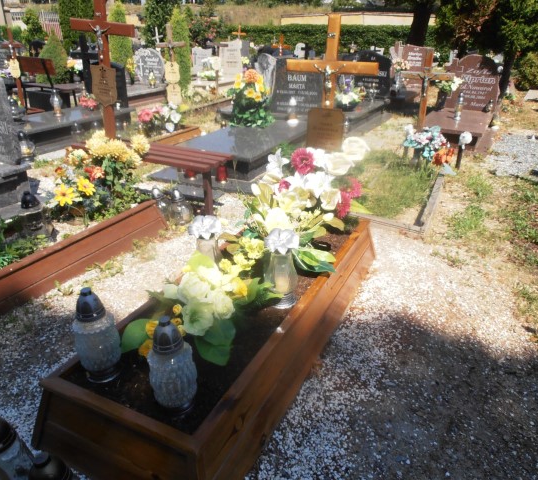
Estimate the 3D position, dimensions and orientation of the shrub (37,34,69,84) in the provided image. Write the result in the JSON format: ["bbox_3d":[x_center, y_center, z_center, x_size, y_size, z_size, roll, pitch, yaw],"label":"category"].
[{"bbox_3d":[-4.954,-4.126,10.200,0.750,1.250,0.750,12,26,24],"label":"shrub"}]

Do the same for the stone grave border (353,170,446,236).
[{"bbox_3d":[1.280,-0.485,4.200,0.680,0.100,1.800,11,27,24],"label":"stone grave border"}]

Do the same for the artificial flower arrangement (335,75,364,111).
[{"bbox_3d":[1.143,-2.101,6.300,0.360,0.450,0.300,12,28,26],"label":"artificial flower arrangement"}]

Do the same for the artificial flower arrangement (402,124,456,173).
[{"bbox_3d":[1.726,-0.990,4.800,0.520,0.470,0.400,12,28,26],"label":"artificial flower arrangement"}]

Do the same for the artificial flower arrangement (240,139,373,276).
[{"bbox_3d":[0.214,-0.208,2.600,0.660,0.600,0.520,12,26,24],"label":"artificial flower arrangement"}]

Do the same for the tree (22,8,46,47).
[{"bbox_3d":[-9.023,-8.065,17.000,0.800,1.650,0.800,12,28,26],"label":"tree"}]

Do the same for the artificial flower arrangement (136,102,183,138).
[{"bbox_3d":[-1.418,-1.562,5.800,0.520,0.420,0.380,12,28,26],"label":"artificial flower arrangement"}]

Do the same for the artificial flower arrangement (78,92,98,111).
[{"bbox_3d":[-2.536,-1.935,6.200,0.250,0.250,0.220,12,26,24],"label":"artificial flower arrangement"}]

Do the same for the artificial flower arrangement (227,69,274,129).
[{"bbox_3d":[-0.215,-1.637,5.150,0.480,0.660,0.420,12,26,24],"label":"artificial flower arrangement"}]

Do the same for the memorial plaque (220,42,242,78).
[{"bbox_3d":[-0.831,-3.946,9.700,0.500,0.820,0.120,12,26,24],"label":"memorial plaque"}]

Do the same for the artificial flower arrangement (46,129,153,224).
[{"bbox_3d":[-1.215,-0.444,3.200,0.600,0.560,0.500,12,26,24],"label":"artificial flower arrangement"}]

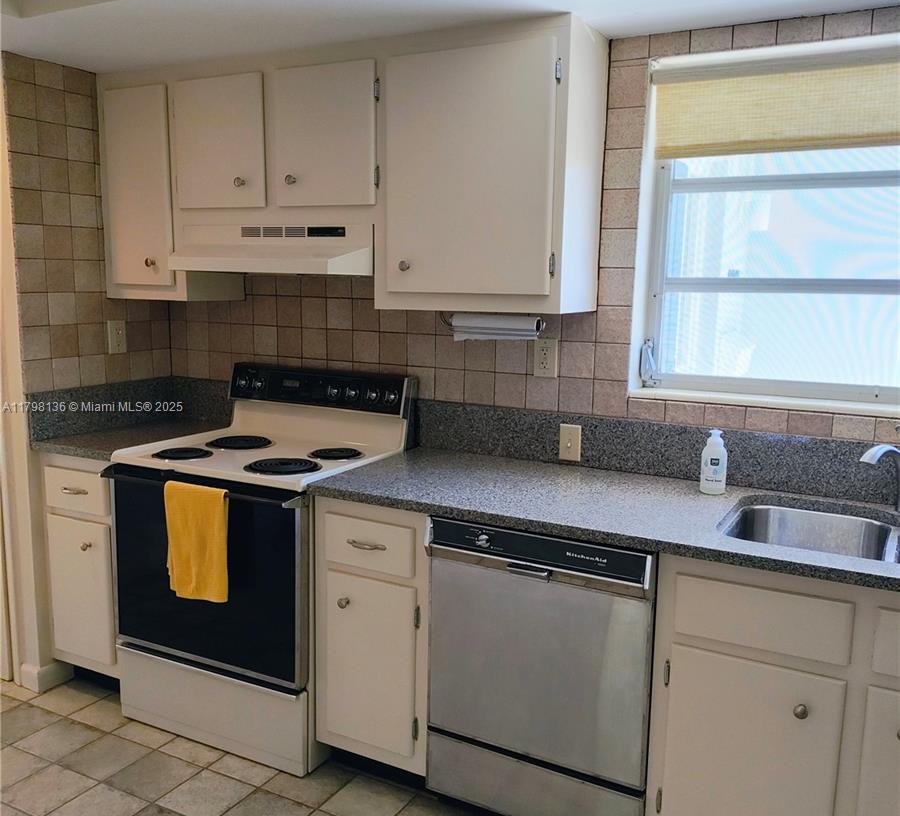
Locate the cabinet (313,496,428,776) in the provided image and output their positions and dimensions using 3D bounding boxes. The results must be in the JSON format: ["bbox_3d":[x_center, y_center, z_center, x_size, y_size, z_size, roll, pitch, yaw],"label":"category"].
[{"bbox_3d":[-0.082,0.596,2.692,0.373,0.747,0.638,5,9,28],"label":"cabinet"}]

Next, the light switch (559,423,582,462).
[{"bbox_3d":[0.385,0.113,2.771,0.070,0.114,0.012,5,9,28],"label":"light switch"}]

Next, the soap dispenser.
[{"bbox_3d":[0.755,0.149,2.468,0.074,0.178,0.070,4,8,20],"label":"soap dispenser"}]

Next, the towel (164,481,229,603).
[{"bbox_3d":[-0.738,0.390,2.554,0.252,0.330,0.052,5,9,28],"label":"towel"}]

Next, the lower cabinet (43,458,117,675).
[{"bbox_3d":[-1.109,0.499,3.233,0.417,0.747,0.638,5,9,28],"label":"lower cabinet"}]

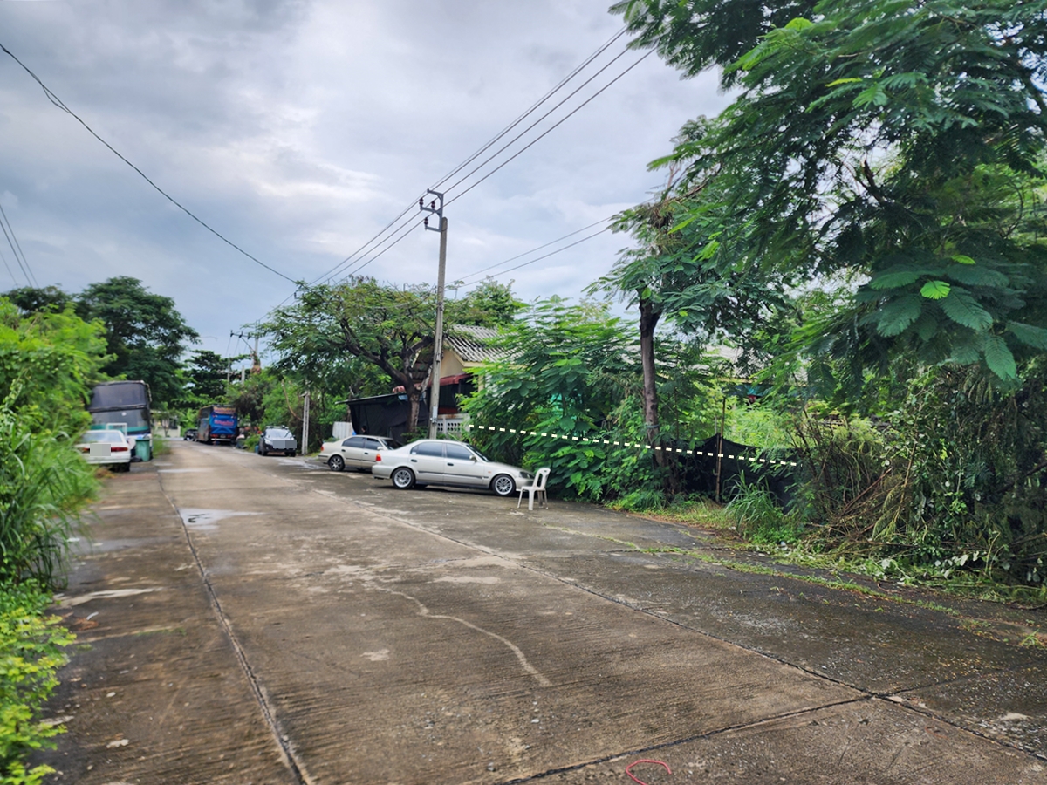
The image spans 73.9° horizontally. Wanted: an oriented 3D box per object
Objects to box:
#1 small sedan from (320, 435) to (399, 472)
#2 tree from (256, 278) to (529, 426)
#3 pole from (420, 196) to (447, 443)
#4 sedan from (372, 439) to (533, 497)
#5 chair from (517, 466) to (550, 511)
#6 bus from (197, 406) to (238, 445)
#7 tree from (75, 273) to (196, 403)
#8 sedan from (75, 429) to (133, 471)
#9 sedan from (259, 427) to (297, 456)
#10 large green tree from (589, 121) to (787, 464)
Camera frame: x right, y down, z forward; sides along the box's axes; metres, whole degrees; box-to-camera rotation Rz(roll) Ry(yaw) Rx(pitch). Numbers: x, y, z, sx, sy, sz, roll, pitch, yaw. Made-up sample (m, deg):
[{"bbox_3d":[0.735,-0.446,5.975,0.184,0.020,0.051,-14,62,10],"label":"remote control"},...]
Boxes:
[{"bbox_3d":[-5.336,2.306,25.797,4.450,1.380,1.690,3,-4,16],"label":"small sedan"},{"bbox_3d":[-5.302,-0.764,29.780,10.500,8.120,10.000,4,-5,-29],"label":"tree"},{"bbox_3d":[-3.510,-2.260,26.708,0.950,10.820,0.300,4,-4,-29],"label":"pole"},{"bbox_3d":[-1.757,1.936,18.603,4.450,1.380,1.690,4,-4,5],"label":"sedan"},{"bbox_3d":[0.244,2.087,15.043,0.520,0.870,0.460,4,-4,-25],"label":"chair"},{"bbox_3d":[-31.077,3.355,70.625,2.500,3.600,11.500,4,-5,-29],"label":"bus"},{"bbox_3d":[-26.276,-2.038,47.399,9.000,11.580,9.000,4,-5,-29],"label":"tree"},{"bbox_3d":[-15.066,2.056,25.001,1.700,1.400,4.400,4,-5,-29],"label":"sedan"},{"bbox_3d":[-14.718,2.870,41.328,1.780,1.660,4.400,4,-4,-26],"label":"sedan"},{"bbox_3d":[3.805,-1.662,16.308,4.800,8.950,4.800,4,-5,-29],"label":"large green tree"}]

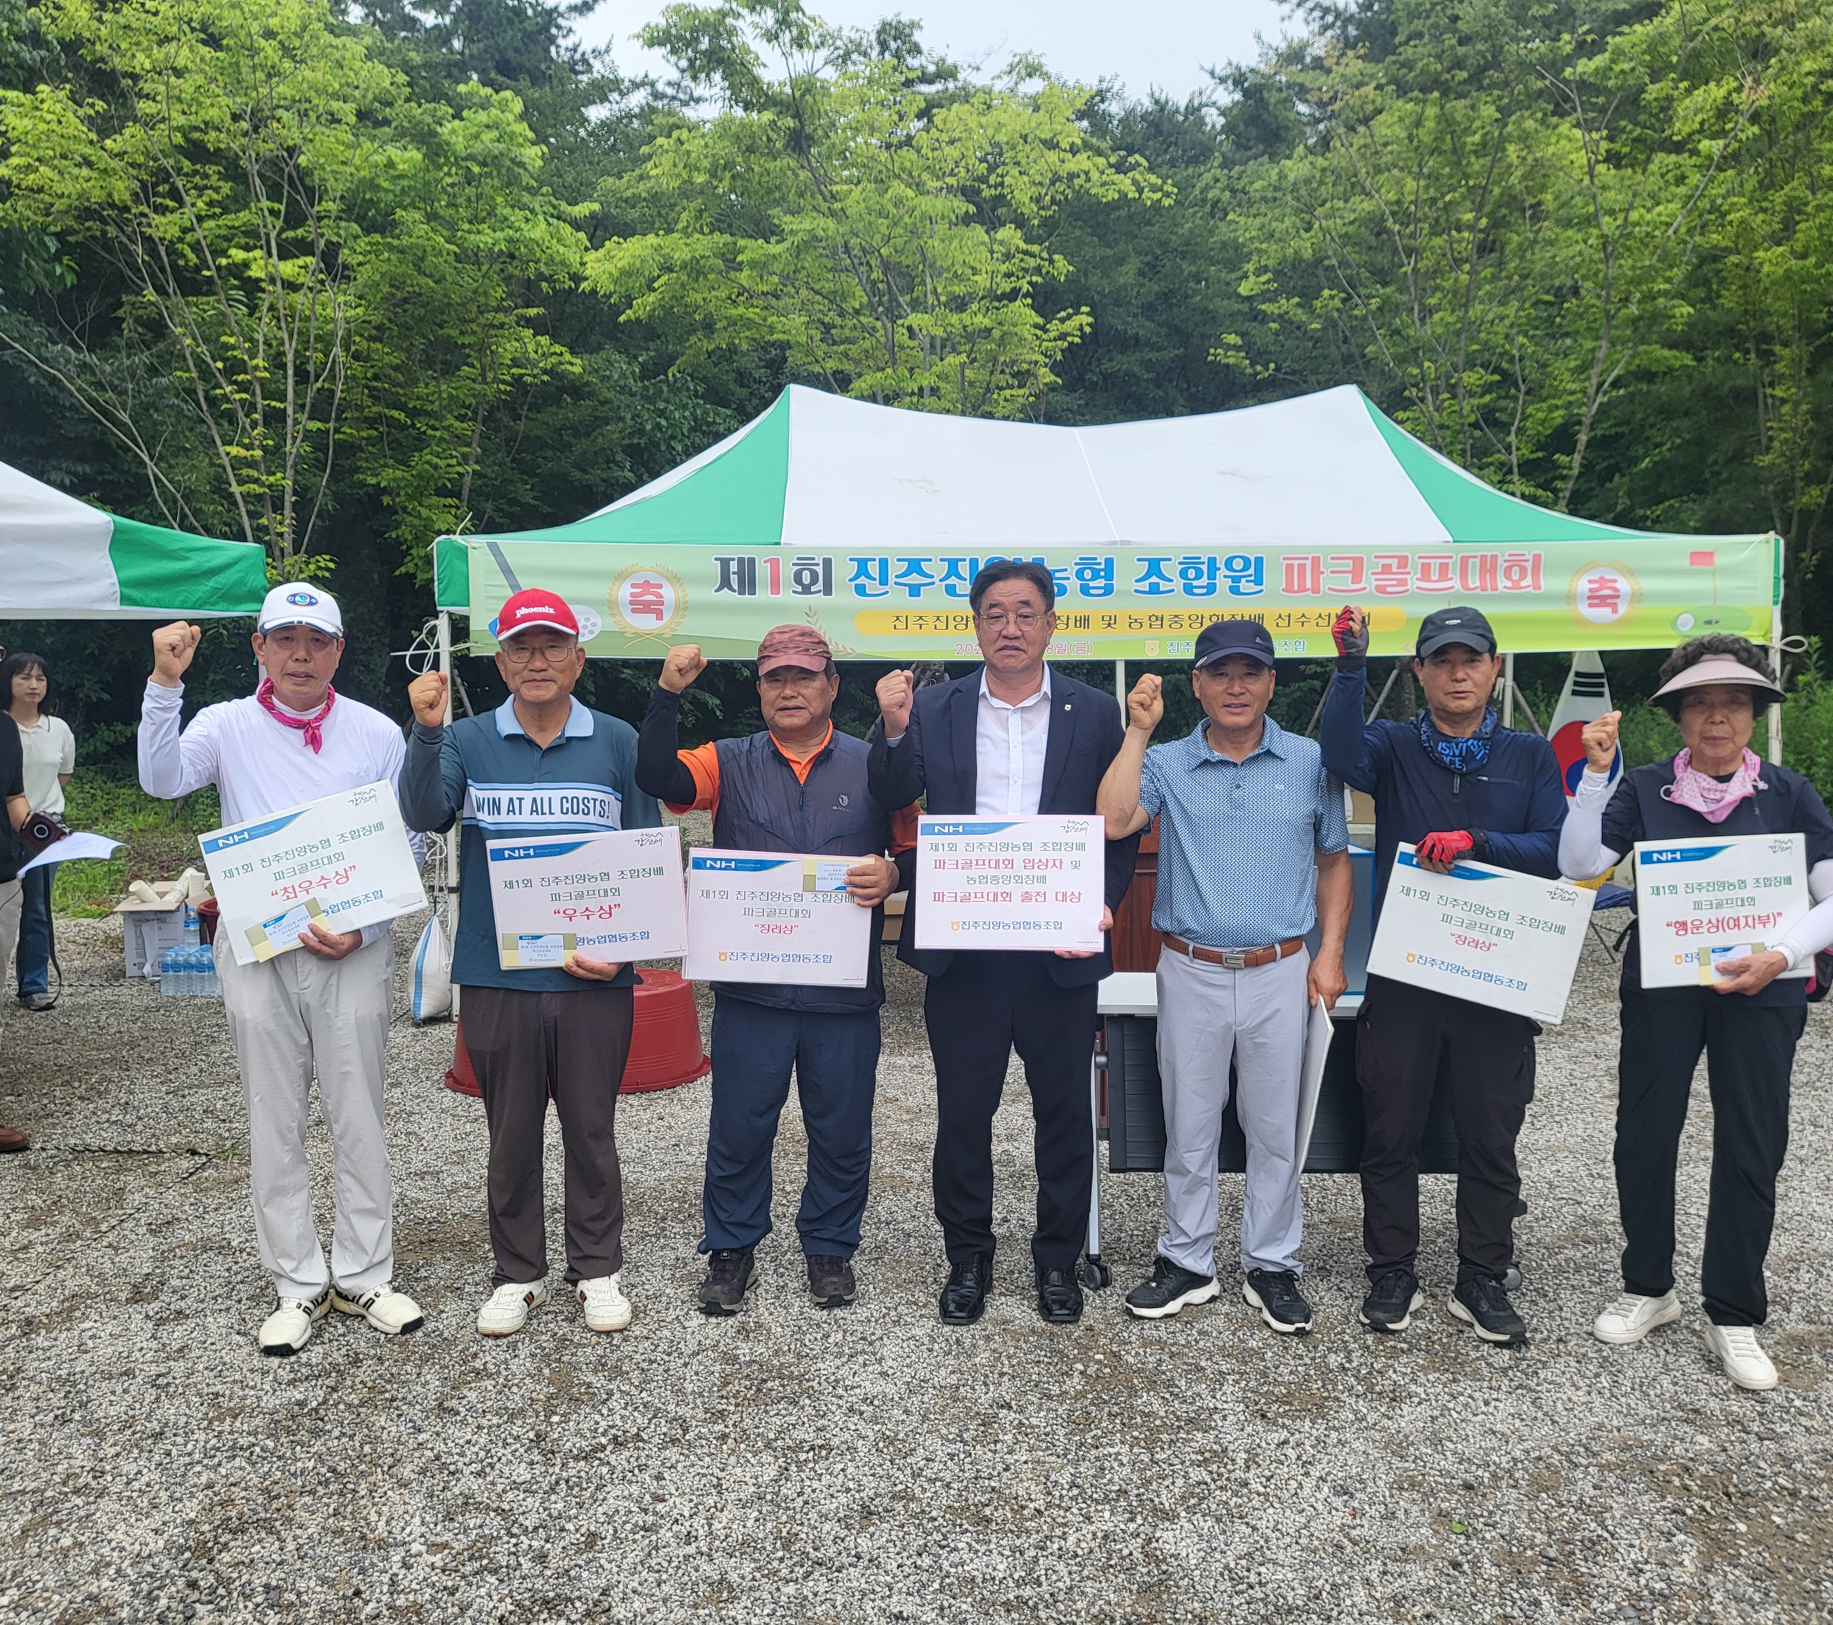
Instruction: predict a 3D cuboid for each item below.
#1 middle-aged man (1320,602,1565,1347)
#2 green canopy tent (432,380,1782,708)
[{"bbox_3d":[1.208,0.361,3.811,0.552,1.673,0.450,1,4,12],"label":"middle-aged man"},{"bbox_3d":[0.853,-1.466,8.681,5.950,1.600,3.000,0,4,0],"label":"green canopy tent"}]

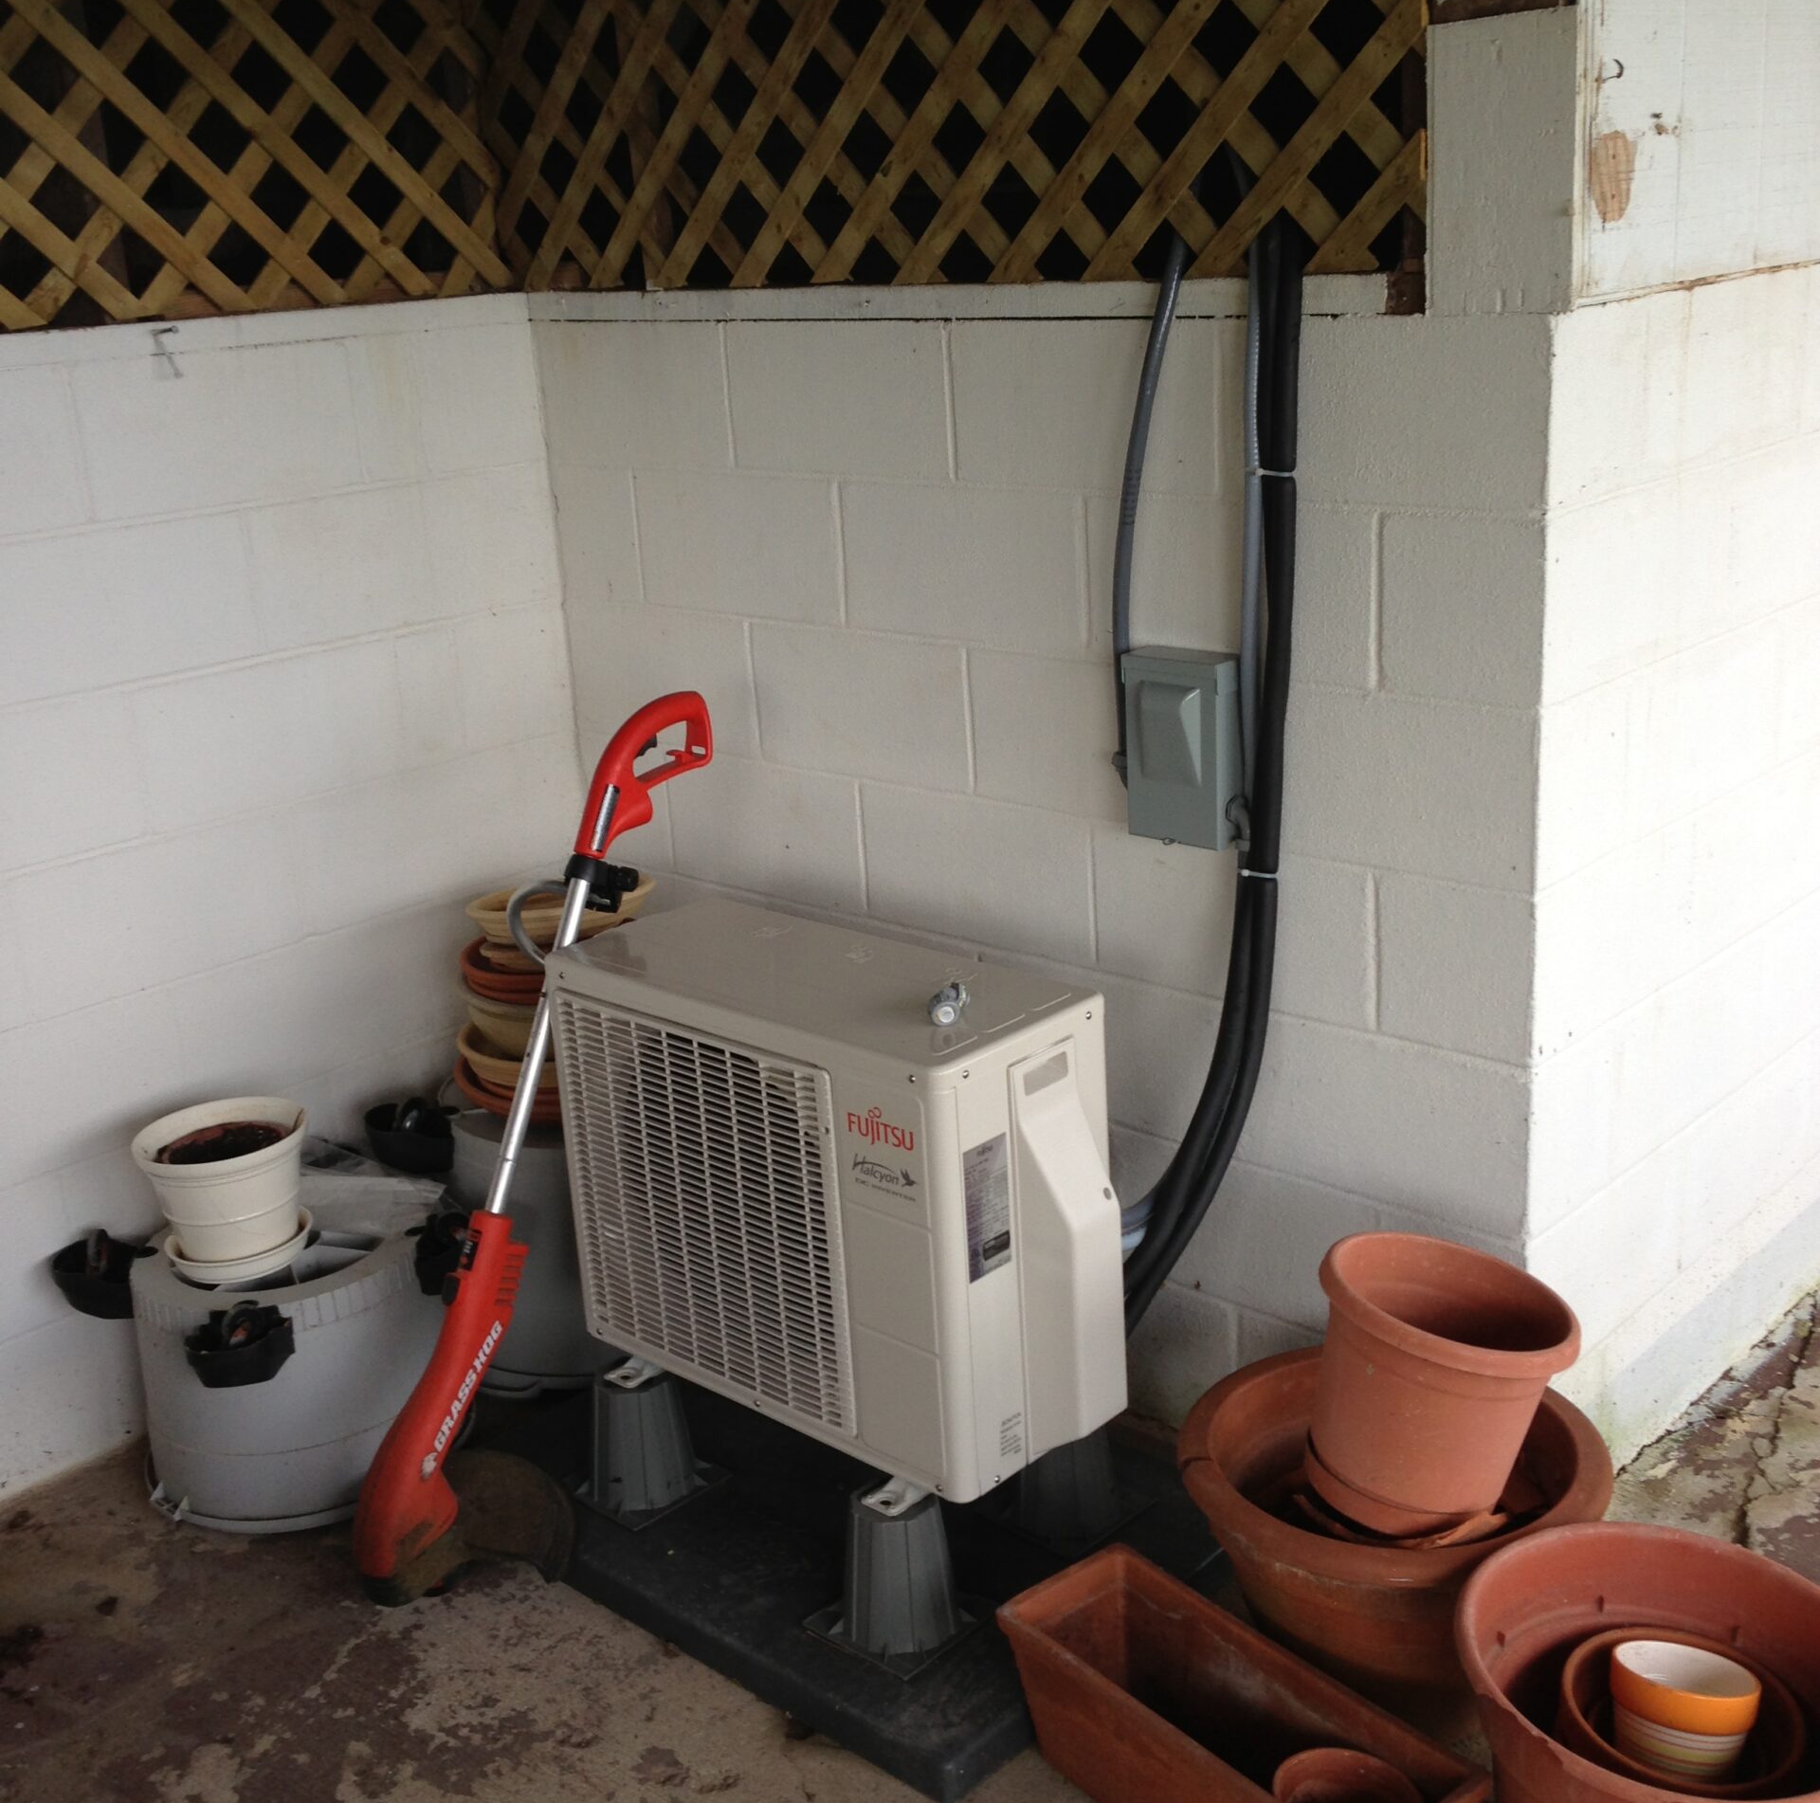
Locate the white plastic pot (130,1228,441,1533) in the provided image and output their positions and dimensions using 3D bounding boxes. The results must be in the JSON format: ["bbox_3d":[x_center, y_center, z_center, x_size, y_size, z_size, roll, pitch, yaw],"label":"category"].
[{"bbox_3d":[-0.826,0.597,3.117,0.430,0.300,0.430,-3,17,1],"label":"white plastic pot"}]

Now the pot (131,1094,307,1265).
[{"bbox_3d":[-0.882,0.374,3.006,0.228,0.162,0.228,-3,17,1],"label":"pot"}]

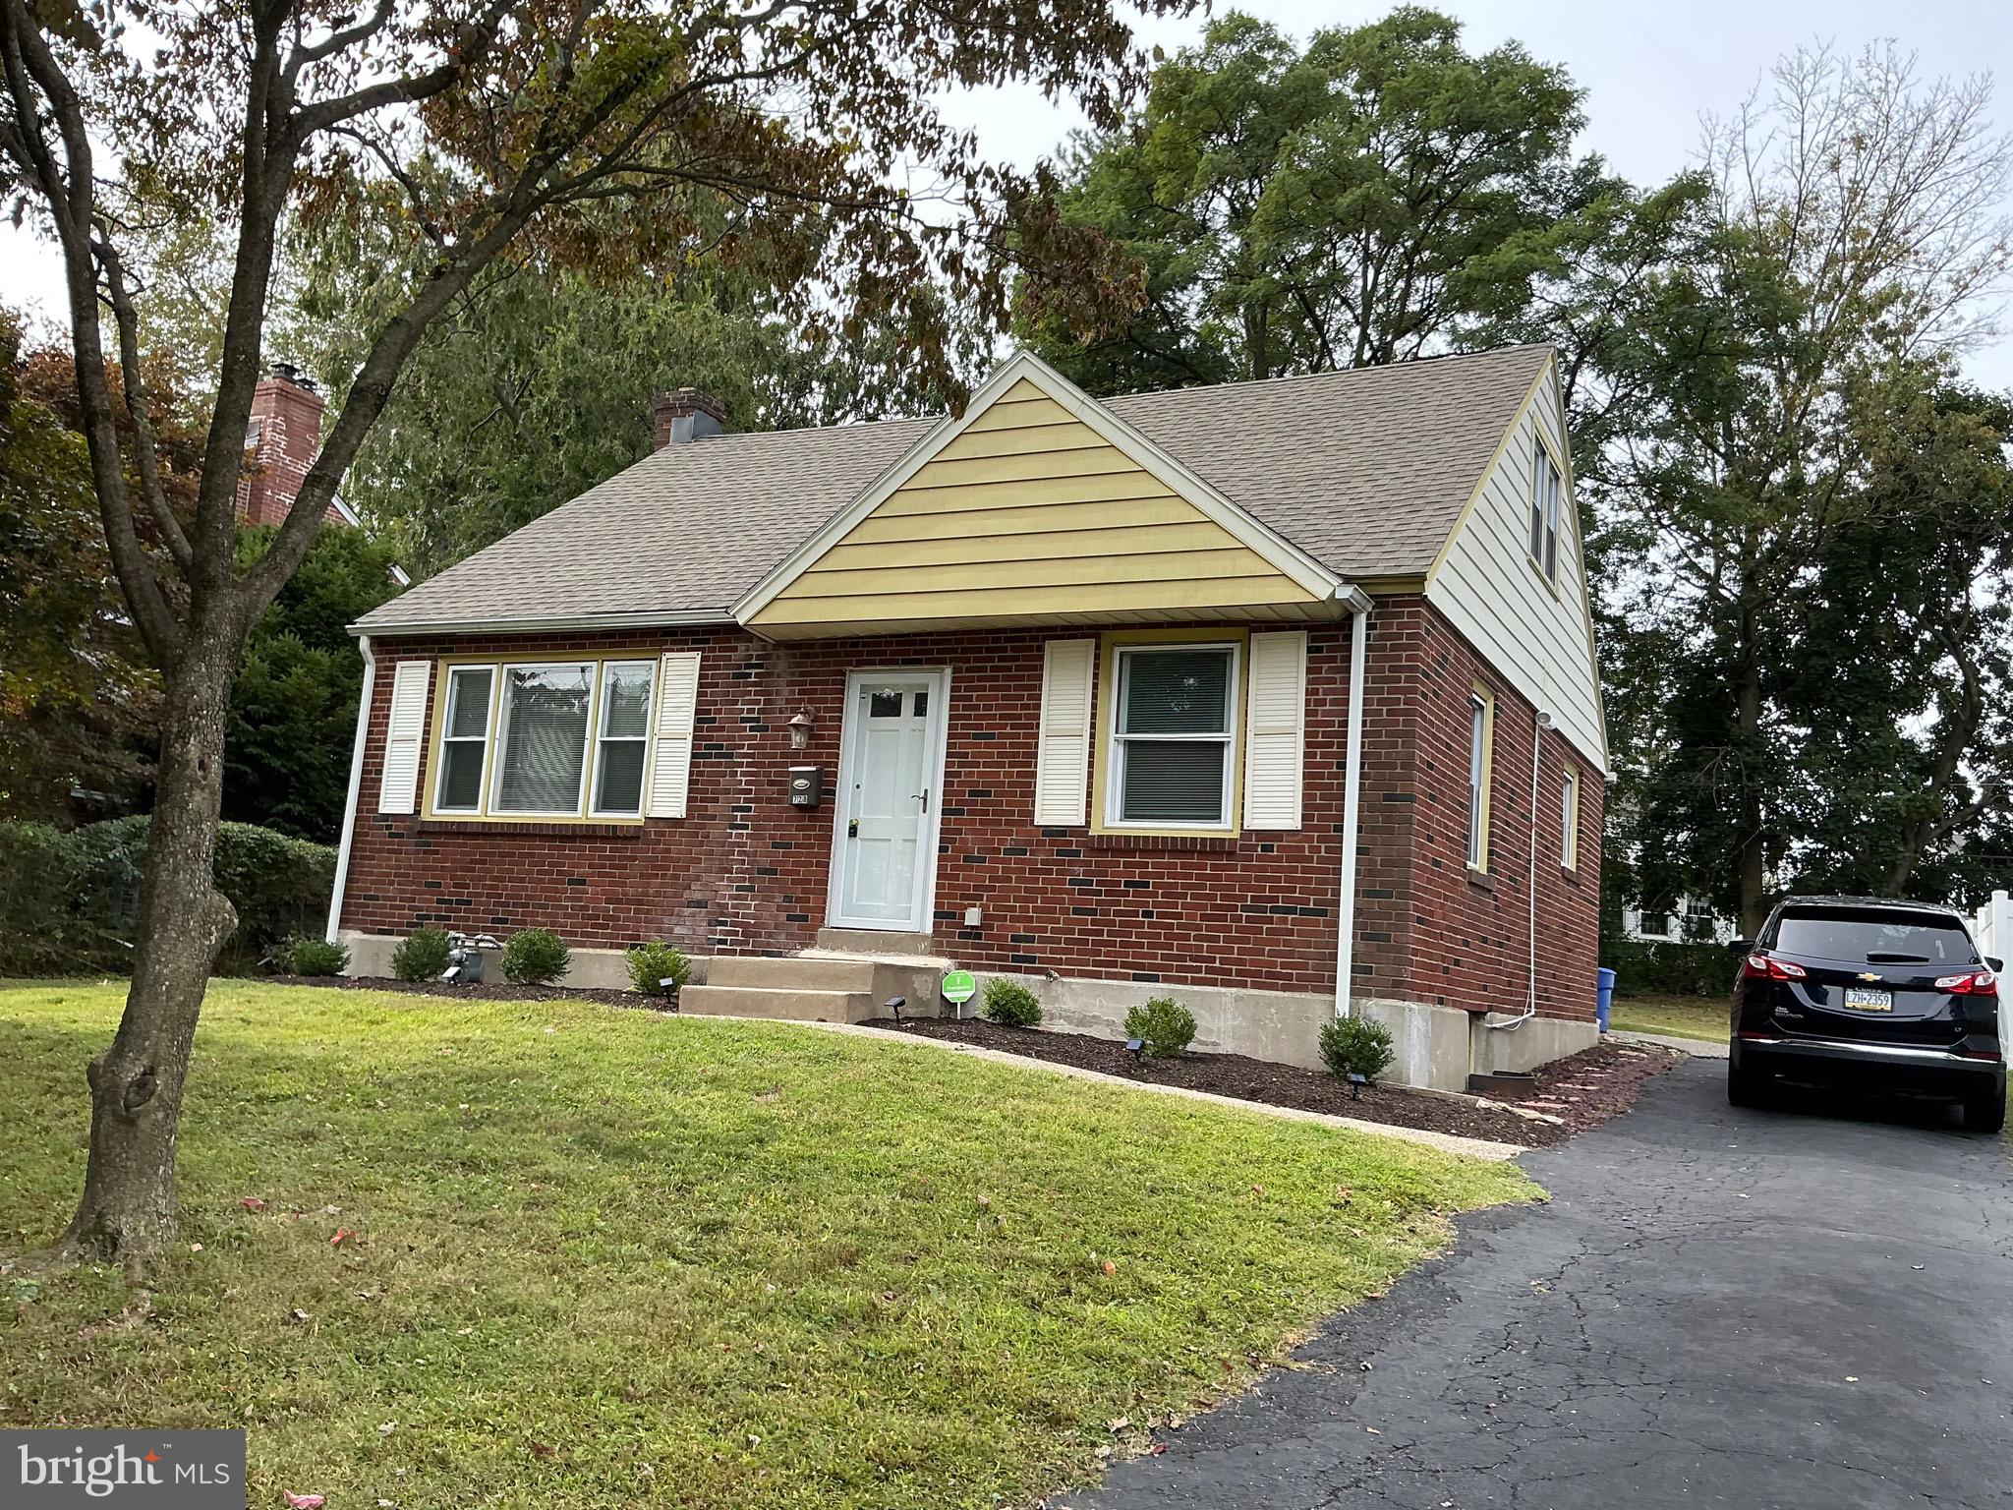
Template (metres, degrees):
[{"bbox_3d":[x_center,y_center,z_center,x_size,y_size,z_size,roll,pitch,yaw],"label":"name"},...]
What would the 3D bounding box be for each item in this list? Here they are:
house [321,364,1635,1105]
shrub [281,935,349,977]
[{"bbox_3d":[0.264,-0.560,16.638,10.140,6.710,9.220,0,-9,28],"label":"house"},{"bbox_3d":[-6.218,1.797,14.648,0.570,0.420,0.550,0,-9,28],"label":"shrub"}]

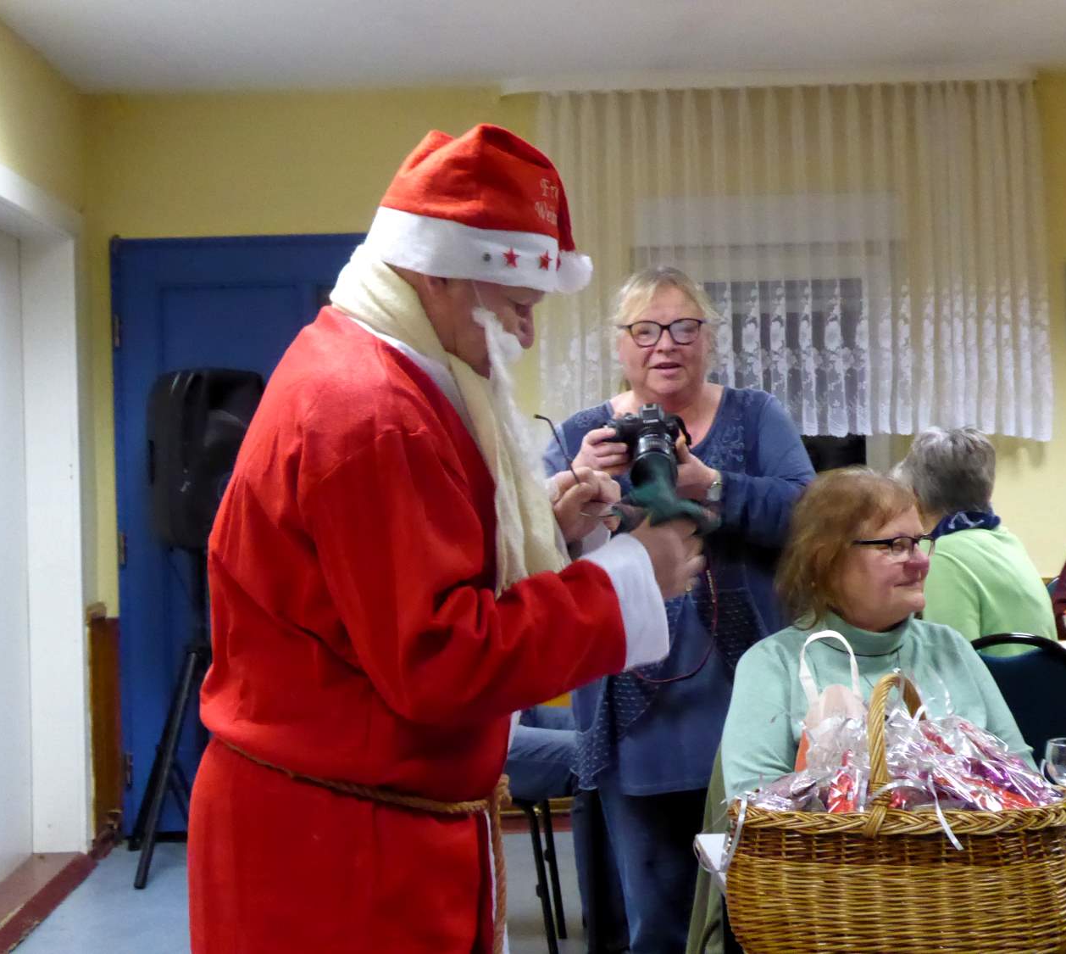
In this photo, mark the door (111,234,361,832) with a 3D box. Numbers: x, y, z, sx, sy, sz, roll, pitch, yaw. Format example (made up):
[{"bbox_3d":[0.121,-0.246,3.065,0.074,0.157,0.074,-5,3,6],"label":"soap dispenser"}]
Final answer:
[{"bbox_3d":[-0.919,0.199,7.253,1.040,2.060,0.070,-1,0,-1],"label":"door"}]

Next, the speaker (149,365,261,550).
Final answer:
[{"bbox_3d":[-1.064,-0.056,6.784,0.320,0.590,0.360,-1,0,41],"label":"speaker"}]

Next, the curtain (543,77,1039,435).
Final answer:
[{"bbox_3d":[0.889,-0.723,7.155,1.790,1.240,0.120,-1,0,-1],"label":"curtain"}]

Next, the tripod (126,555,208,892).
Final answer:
[{"bbox_3d":[-0.990,0.741,6.790,0.720,1.039,0.700,-1,0,-1],"label":"tripod"}]

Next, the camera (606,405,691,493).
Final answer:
[{"bbox_3d":[0.183,-0.050,3.433,0.135,0.102,0.175,-1,36,2],"label":"camera"}]

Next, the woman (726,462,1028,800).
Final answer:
[{"bbox_3d":[0.574,0.616,3.183,0.540,1.264,0.750,-1,0,-10],"label":"woman"}]

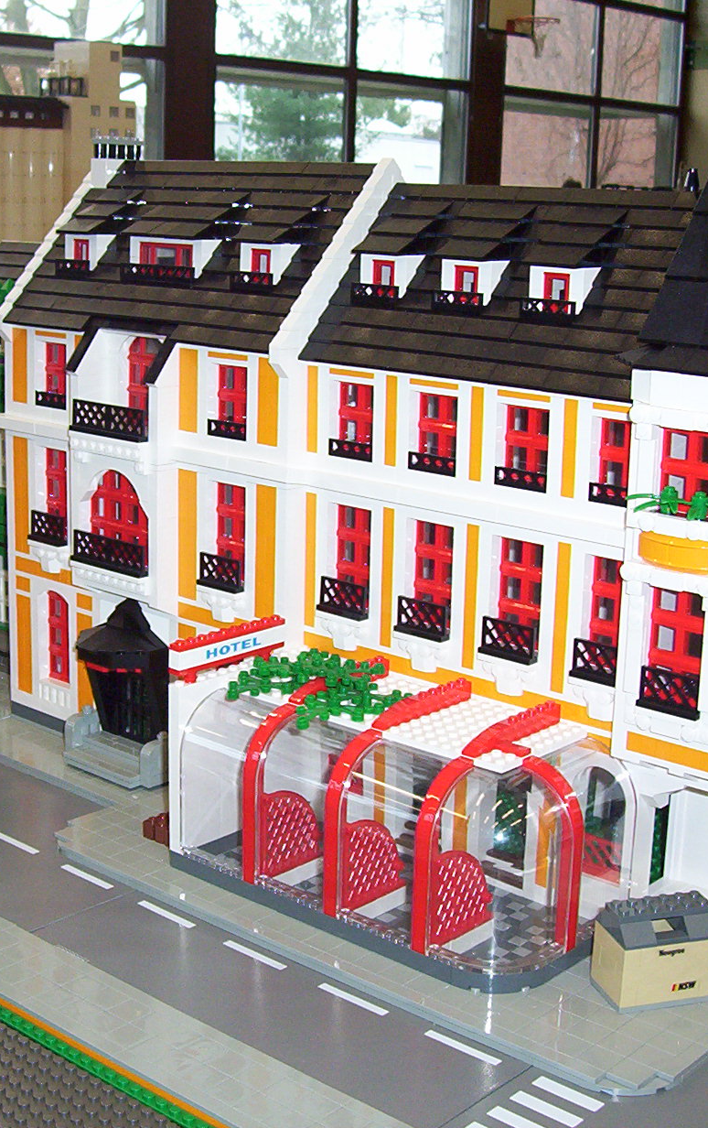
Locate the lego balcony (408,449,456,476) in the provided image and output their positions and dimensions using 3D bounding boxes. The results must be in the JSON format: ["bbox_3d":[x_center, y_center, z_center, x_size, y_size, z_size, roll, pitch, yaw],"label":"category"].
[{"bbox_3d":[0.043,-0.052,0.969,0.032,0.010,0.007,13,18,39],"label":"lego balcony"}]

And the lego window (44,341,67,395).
[{"bbox_3d":[-0.178,-0.116,1.158,0.032,0.038,0.008,13,18,39],"label":"lego window"}]

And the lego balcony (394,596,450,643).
[{"bbox_3d":[0.036,0.029,0.978,0.032,0.019,0.008,13,18,39],"label":"lego balcony"}]

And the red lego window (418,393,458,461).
[{"bbox_3d":[0.048,-0.070,0.958,0.029,0.039,0.007,13,19,40],"label":"red lego window"}]

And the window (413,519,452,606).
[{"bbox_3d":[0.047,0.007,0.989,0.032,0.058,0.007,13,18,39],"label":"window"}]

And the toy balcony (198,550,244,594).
[{"bbox_3d":[-0.077,0.004,1.074,0.032,0.019,0.008,13,18,39],"label":"toy balcony"}]

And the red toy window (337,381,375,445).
[{"bbox_3d":[0.006,-0.080,0.995,0.029,0.039,0.007,13,19,40],"label":"red toy window"}]

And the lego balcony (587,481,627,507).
[{"bbox_3d":[0.128,-0.033,0.894,0.032,0.010,0.008,13,18,39],"label":"lego balcony"}]

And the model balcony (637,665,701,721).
[{"bbox_3d":[0.146,0.060,0.860,0.032,0.019,0.008,13,19,40],"label":"model balcony"}]

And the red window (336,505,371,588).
[{"bbox_3d":[0.005,-0.002,1.021,0.032,0.057,0.008,13,18,39],"label":"red window"}]

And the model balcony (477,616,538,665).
[{"bbox_3d":[0.078,0.038,0.936,0.032,0.019,0.008,13,19,40],"label":"model balcony"}]

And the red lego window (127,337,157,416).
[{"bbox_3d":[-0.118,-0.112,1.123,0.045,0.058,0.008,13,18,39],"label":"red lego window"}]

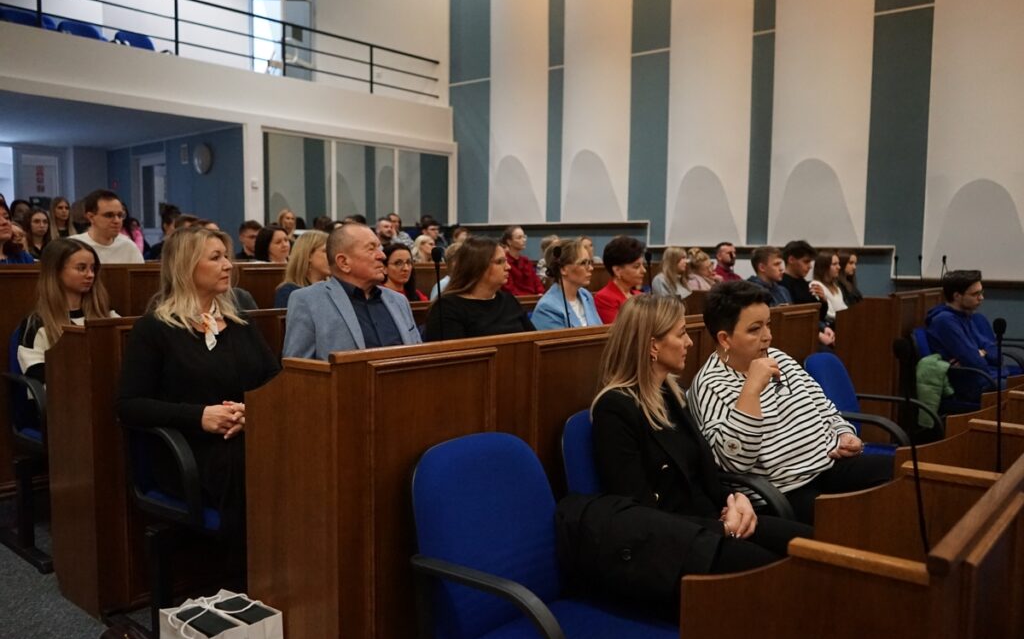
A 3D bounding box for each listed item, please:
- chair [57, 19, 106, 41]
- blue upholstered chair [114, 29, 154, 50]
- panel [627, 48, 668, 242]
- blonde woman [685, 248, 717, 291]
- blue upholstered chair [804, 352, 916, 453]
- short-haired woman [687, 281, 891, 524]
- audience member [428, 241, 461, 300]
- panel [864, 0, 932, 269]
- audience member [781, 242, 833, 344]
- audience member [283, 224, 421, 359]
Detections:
[{"bbox_3d":[-4.680,-2.888,8.647,0.600,0.910,0.600,5,7,42],"label":"chair"},{"bbox_3d":[-4.281,-2.930,9.133,0.600,0.910,0.600,5,7,42],"label":"blue upholstered chair"},{"bbox_3d":[1.607,-1.996,9.335,0.522,2.227,0.050,5,7,39],"label":"panel"},{"bbox_3d":[1.629,0.018,6.574,0.480,1.200,0.720,-5,7,-43],"label":"blonde woman"},{"bbox_3d":[1.460,0.597,3.107,0.600,0.910,0.600,-5,7,-45],"label":"blue upholstered chair"},{"bbox_3d":[1.014,0.485,2.659,0.600,1.210,0.750,-5,7,-43],"label":"short-haired woman"},{"bbox_3d":[-0.247,0.179,4.602,0.720,1.220,0.480,5,7,42],"label":"audience member"},{"bbox_3d":[3.707,-1.679,7.638,0.517,2.485,0.050,5,7,39],"label":"panel"},{"bbox_3d":[2.099,0.103,5.573,0.520,1.300,0.750,-5,7,-43],"label":"audience member"},{"bbox_3d":[-0.417,0.306,3.041,0.750,1.320,0.540,5,7,41],"label":"audience member"}]

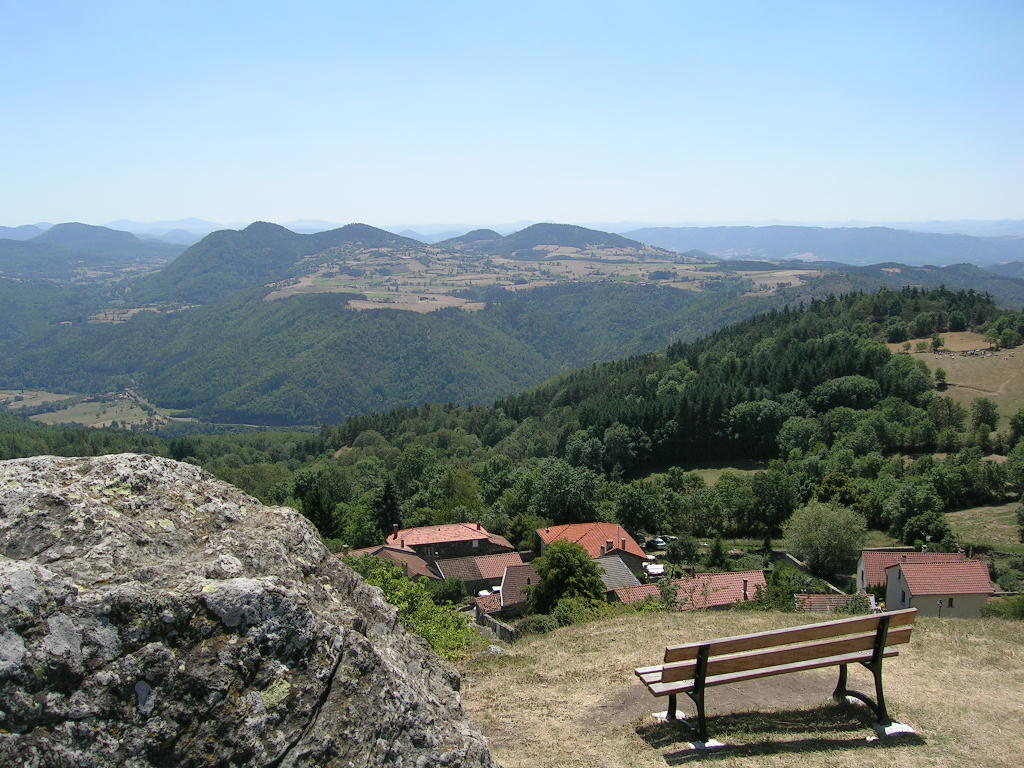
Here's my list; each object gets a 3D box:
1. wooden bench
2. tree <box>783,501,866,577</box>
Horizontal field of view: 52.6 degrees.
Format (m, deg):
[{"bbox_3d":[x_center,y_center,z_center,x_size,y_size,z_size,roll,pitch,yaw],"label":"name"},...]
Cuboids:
[{"bbox_3d":[1.885,2.034,7.338,1.970,0.800,0.577,-3,8,-18],"label":"wooden bench"},{"bbox_3d":[36.611,18.159,121.301,9.644,9.300,9.644,3,9,17],"label":"tree"}]

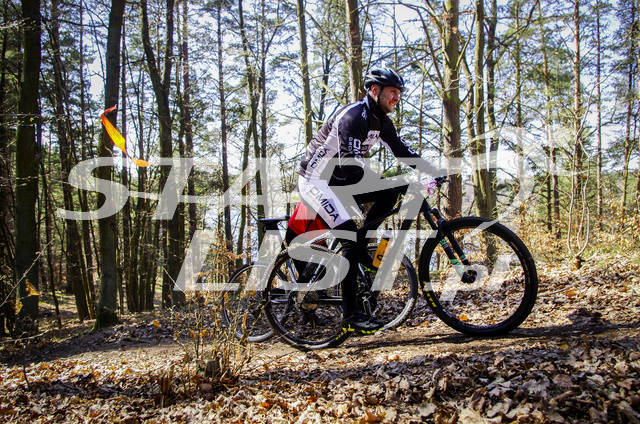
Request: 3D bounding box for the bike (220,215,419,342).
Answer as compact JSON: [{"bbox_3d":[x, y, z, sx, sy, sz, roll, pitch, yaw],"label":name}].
[{"bbox_3d":[-0.096,0.510,4.540,1.790,1.030,0.650,-12,-4,24],"label":"bike"}]

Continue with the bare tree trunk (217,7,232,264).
[{"bbox_3d":[-3.296,-2.755,19.000,0.270,9.200,0.270,-2,1,0],"label":"bare tree trunk"}]

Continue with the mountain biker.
[{"bbox_3d":[0.267,-0.075,3.690,0.920,1.730,0.580,1,2,21],"label":"mountain biker"}]

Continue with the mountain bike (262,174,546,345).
[{"bbox_3d":[0.437,0.345,3.640,1.850,1.030,0.700,-11,-3,20],"label":"mountain bike"}]

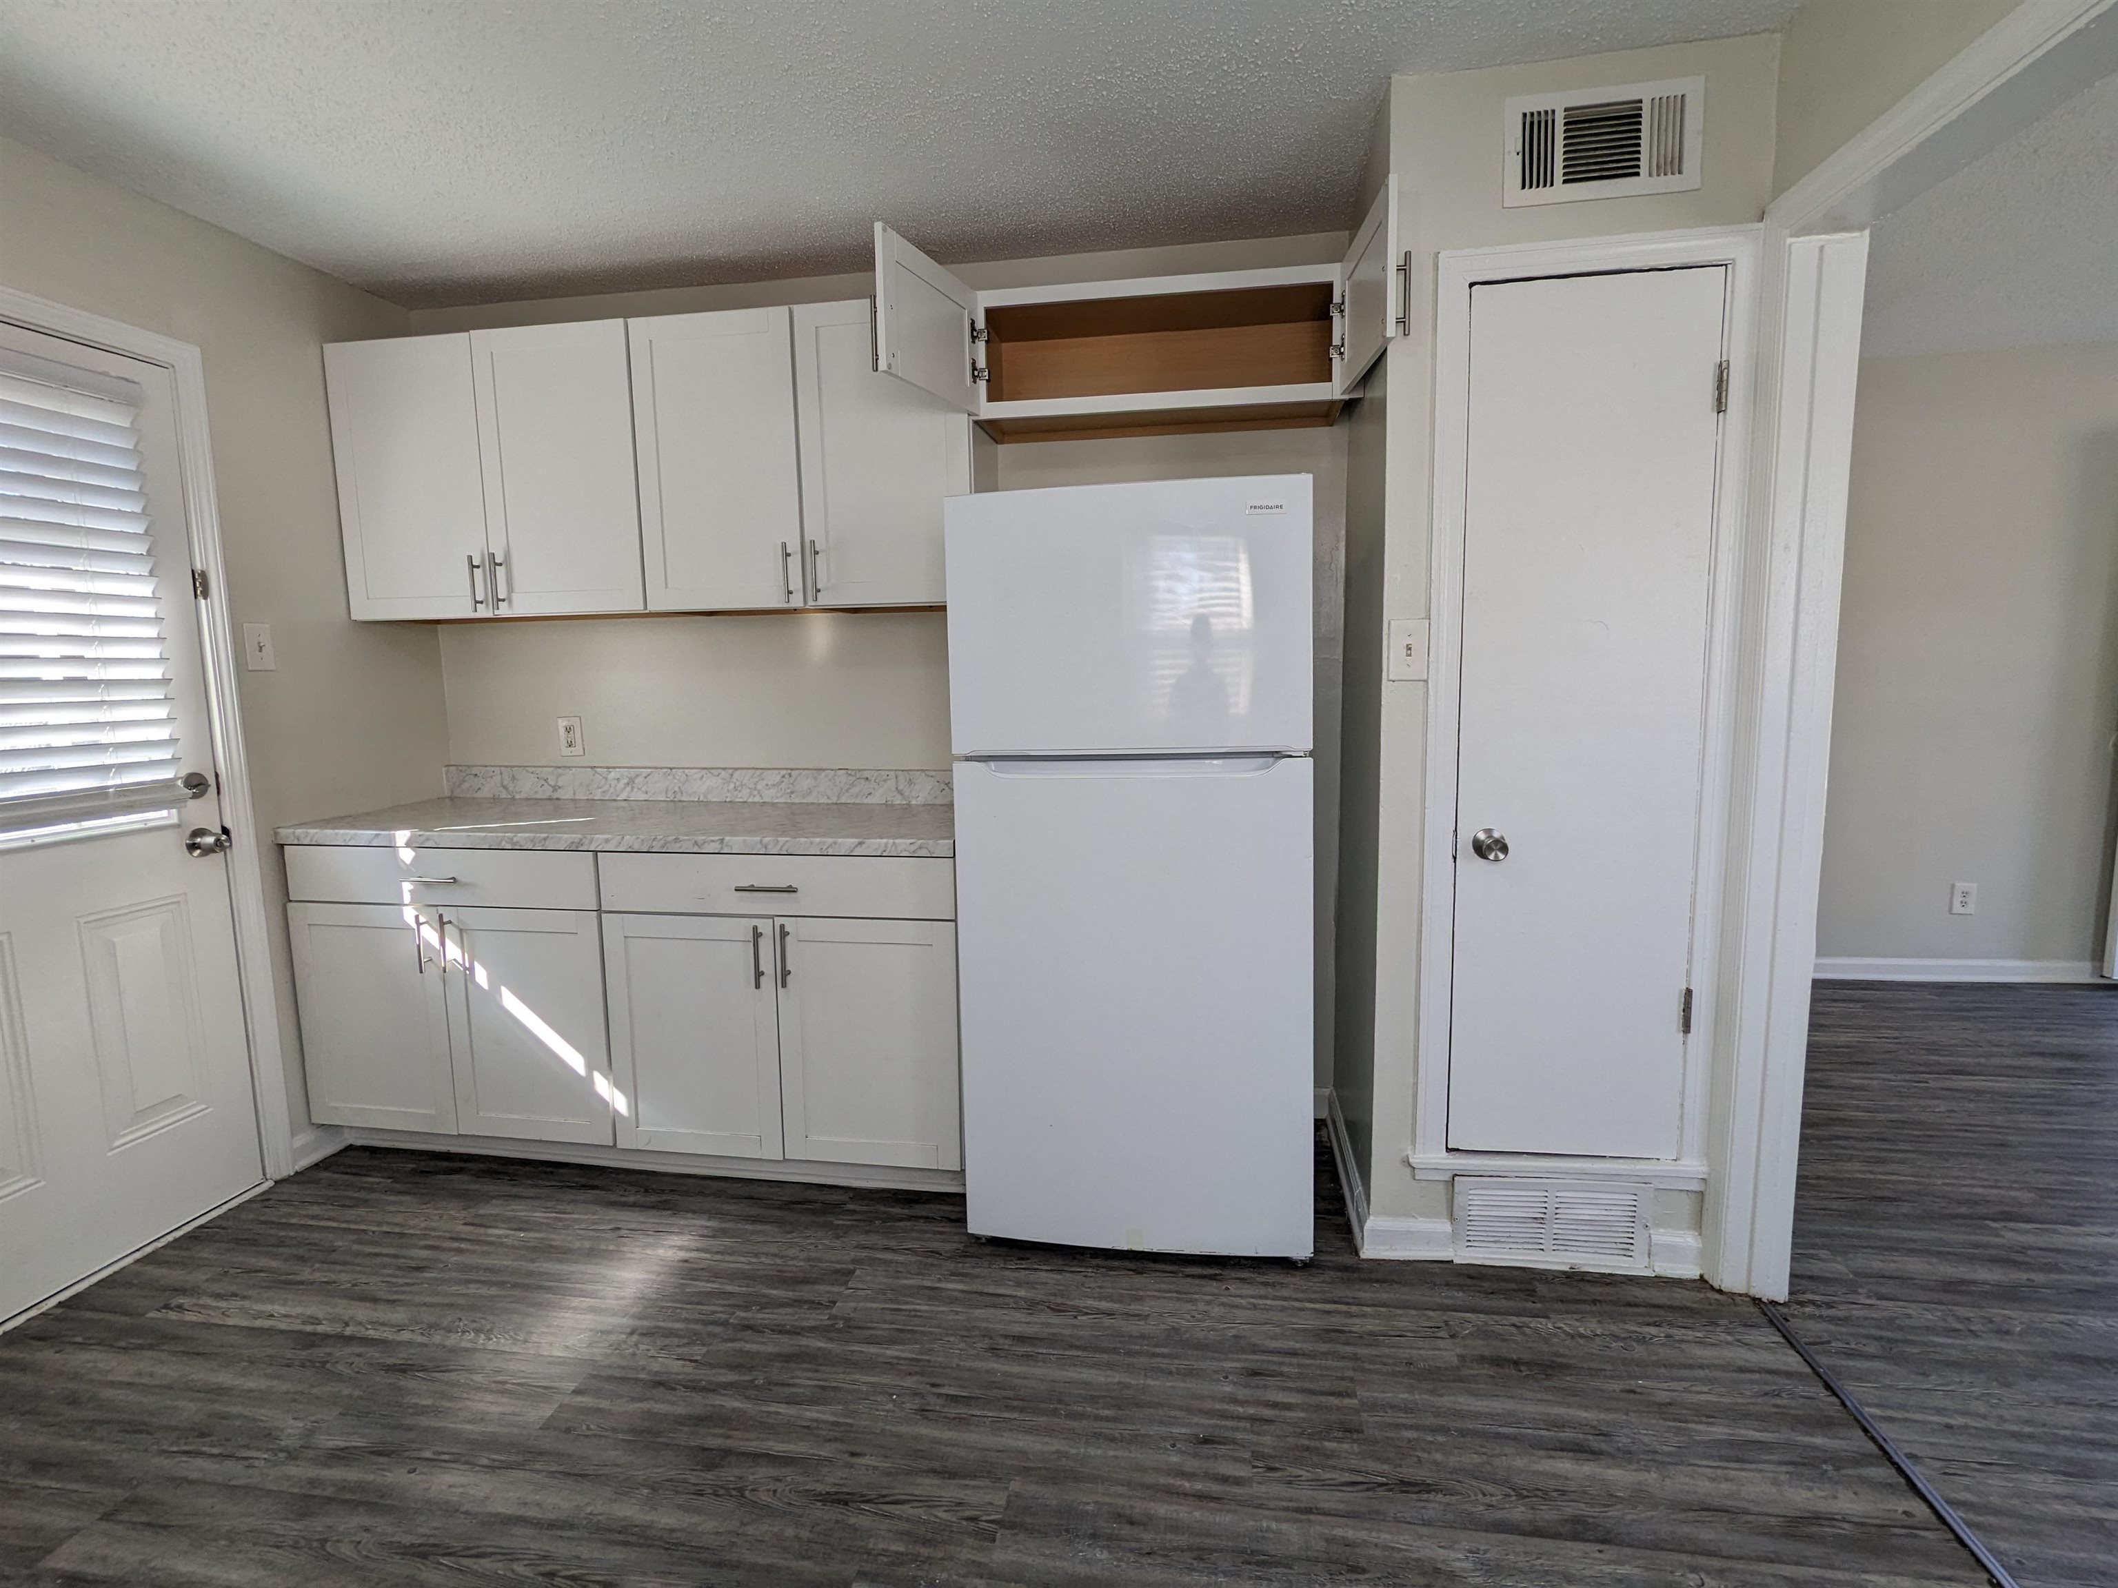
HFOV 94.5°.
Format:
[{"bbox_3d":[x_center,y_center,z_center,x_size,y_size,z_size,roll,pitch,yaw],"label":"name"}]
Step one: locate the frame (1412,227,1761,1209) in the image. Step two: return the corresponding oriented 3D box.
[{"bbox_3d":[1.039,-0.100,1.986,0.579,1.921,0.070,0,7,9],"label":"frame"}]

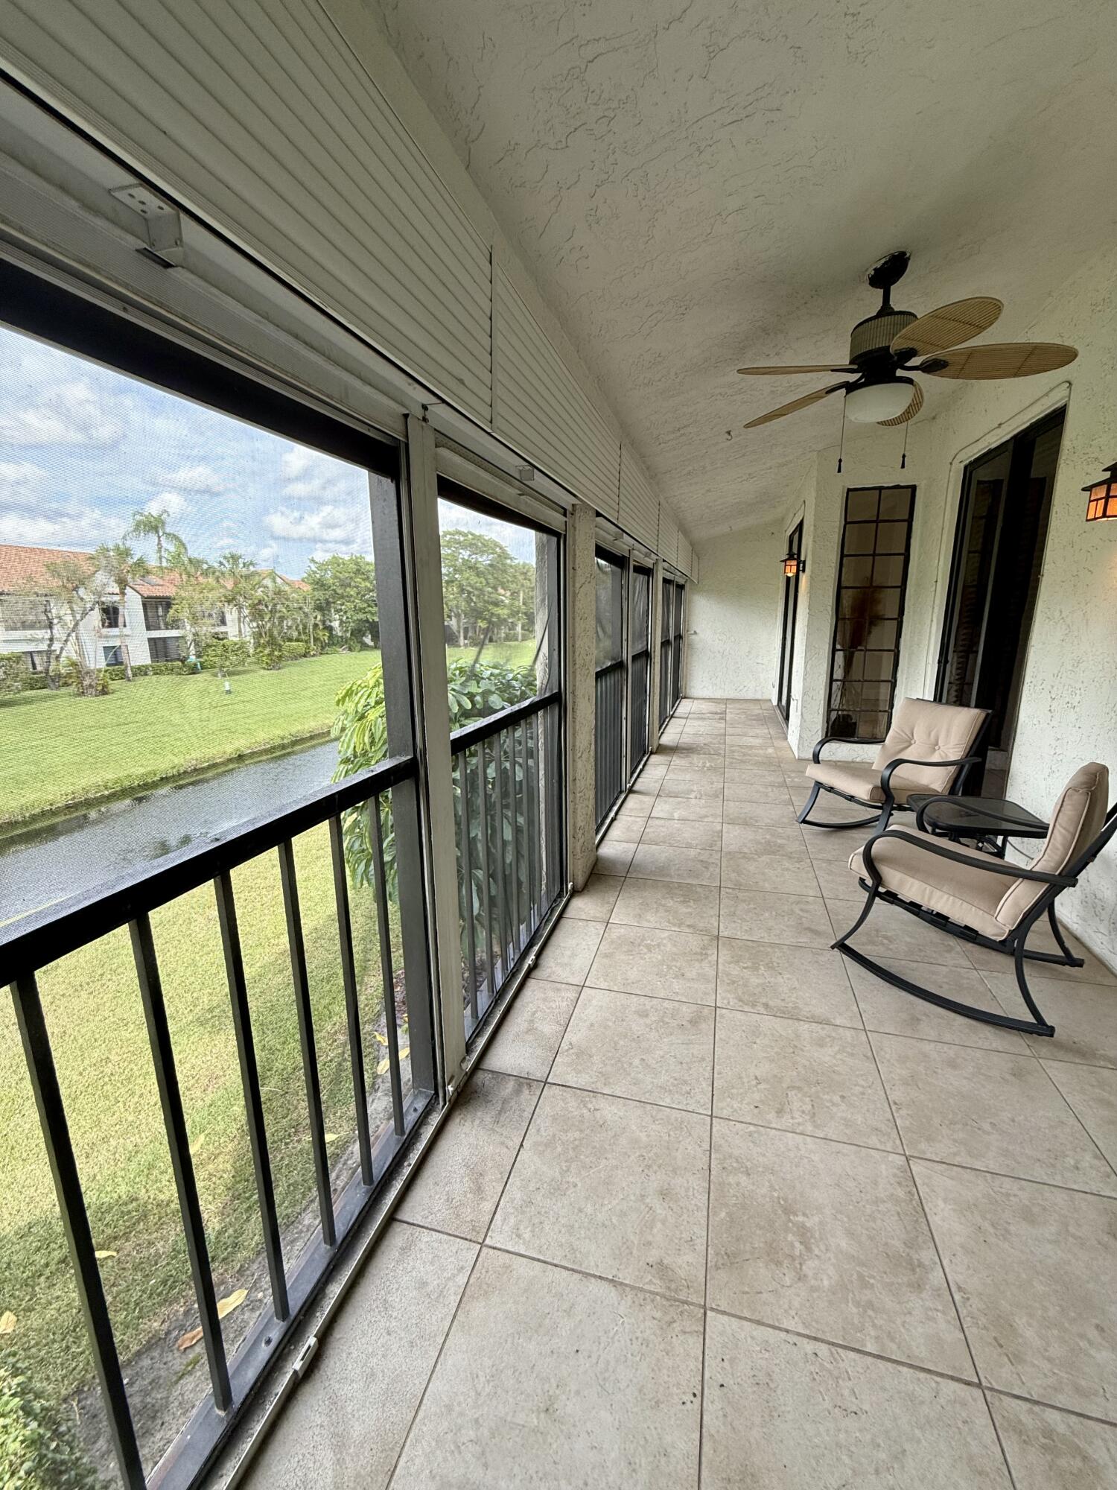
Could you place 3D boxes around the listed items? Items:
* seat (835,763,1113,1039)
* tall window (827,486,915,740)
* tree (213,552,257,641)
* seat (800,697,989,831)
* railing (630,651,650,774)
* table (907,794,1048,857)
[{"bbox_3d":[1.608,0.472,2.330,0.615,0.925,0.762,-12,16,-41],"label":"seat"},{"bbox_3d":[2.882,-1.178,5.596,0.560,2.290,0.090,3,13,15],"label":"tall window"},{"bbox_3d":[-26.898,-11.445,50.000,3.200,8.900,3.200,-1,12,-1],"label":"tree"},{"bbox_3d":[1.995,0.196,3.662,0.762,0.889,0.615,-3,13,-11],"label":"seat"},{"bbox_3d":[0.757,-0.329,5.780,0.070,1.060,1.170,3,13,15],"label":"railing"},{"bbox_3d":[2.062,0.552,3.021,0.505,0.462,0.505,3,13,15],"label":"table"}]

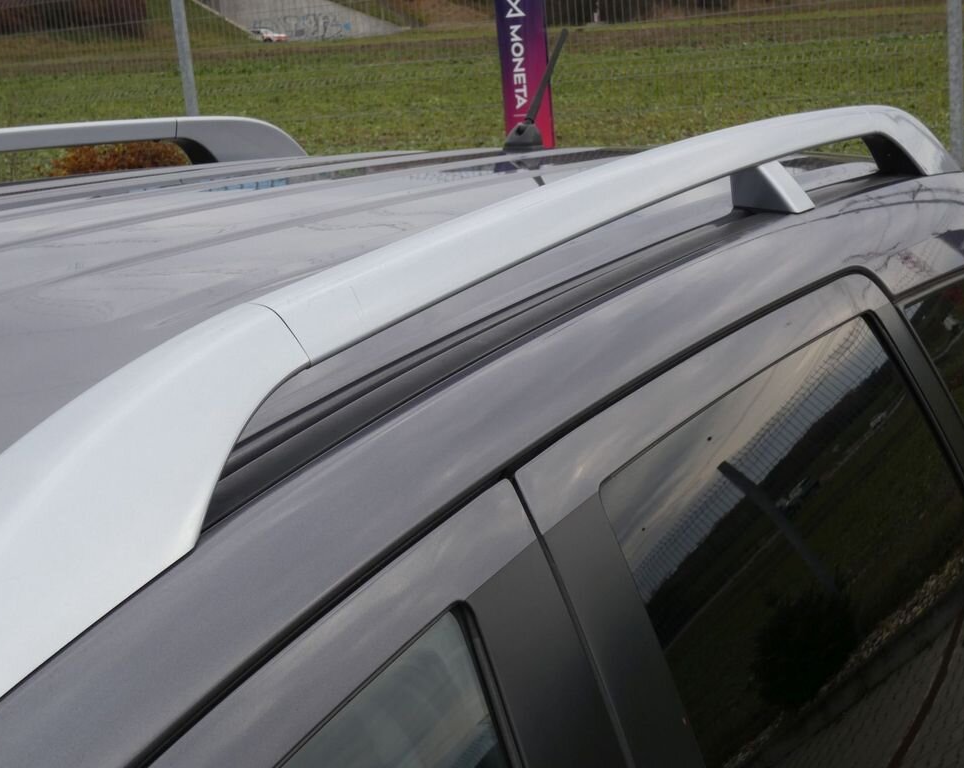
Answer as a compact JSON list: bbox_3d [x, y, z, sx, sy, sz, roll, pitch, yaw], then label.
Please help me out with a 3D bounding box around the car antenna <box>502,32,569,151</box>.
[{"bbox_3d":[0.083,-0.435,2.193,0.056,0.175,0.199,6,17,33],"label":"car antenna"}]

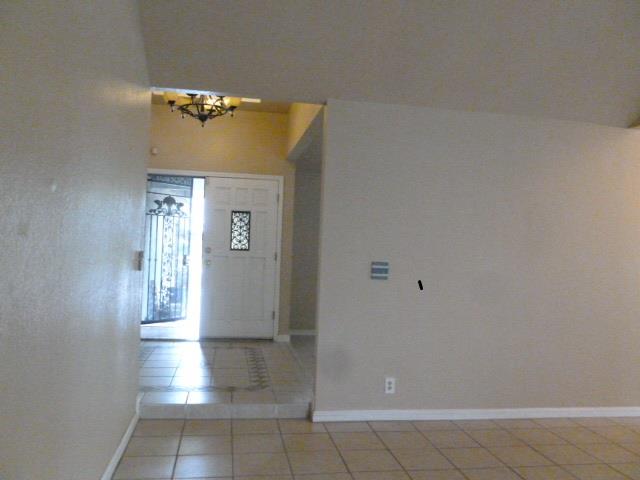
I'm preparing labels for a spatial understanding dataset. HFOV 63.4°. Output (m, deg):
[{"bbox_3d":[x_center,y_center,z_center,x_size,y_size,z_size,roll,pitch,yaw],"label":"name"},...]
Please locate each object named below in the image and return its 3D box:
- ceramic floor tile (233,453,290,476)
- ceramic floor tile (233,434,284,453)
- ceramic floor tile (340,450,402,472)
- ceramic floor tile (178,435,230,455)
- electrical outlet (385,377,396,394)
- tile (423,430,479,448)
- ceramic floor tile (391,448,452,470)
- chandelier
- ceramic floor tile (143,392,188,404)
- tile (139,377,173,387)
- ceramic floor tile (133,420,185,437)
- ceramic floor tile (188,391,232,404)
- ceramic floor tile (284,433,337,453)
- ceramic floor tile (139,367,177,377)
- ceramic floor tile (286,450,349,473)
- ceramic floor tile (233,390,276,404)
[{"bbox_3d":[-0.346,1.318,3.034,0.326,0.010,0.326,2,-1,-10],"label":"ceramic floor tile"},{"bbox_3d":[-0.396,1.312,3.328,0.318,0.010,0.318,2,-1,-9],"label":"ceramic floor tile"},{"bbox_3d":[0.303,1.345,3.147,0.326,0.010,0.326,2,-1,-10],"label":"ceramic floor tile"},{"bbox_3d":[-0.728,1.311,3.302,0.326,0.010,0.326,2,-1,-10],"label":"ceramic floor tile"},{"bbox_3d":[0.528,1.092,3.870,0.073,0.116,0.012,2,-1,-9],"label":"electrical outlet"},{"bbox_3d":[0.886,1.362,3.538,0.318,0.010,0.318,2,-1,-9],"label":"tile"},{"bbox_3d":[0.628,1.359,3.203,0.326,0.010,0.326,2,-1,-10],"label":"ceramic floor tile"},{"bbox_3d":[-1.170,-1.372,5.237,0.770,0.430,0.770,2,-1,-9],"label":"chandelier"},{"bbox_3d":[-1.166,1.193,3.888,0.320,0.010,0.325,2,-1,-9],"label":"ceramic floor tile"},{"bbox_3d":[-1.425,1.199,4.380,0.326,0.010,0.326,2,-1,-10],"label":"tile"},{"bbox_3d":[-1.109,1.303,3.571,0.326,0.010,0.326,2,-1,-10],"label":"ceramic floor tile"},{"bbox_3d":[-0.837,1.205,3.933,0.320,0.010,0.325,2,-1,-9],"label":"ceramic floor tile"},{"bbox_3d":[-0.078,1.337,3.414,0.326,0.010,0.326,2,-1,-10],"label":"ceramic floor tile"},{"bbox_3d":[-1.482,1.205,4.704,0.326,0.010,0.326,2,-1,-10],"label":"ceramic floor tile"},{"bbox_3d":[-0.022,1.318,3.060,0.318,0.010,0.318,2,-1,-9],"label":"ceramic floor tile"},{"bbox_3d":[-0.512,1.223,4.012,0.326,0.010,0.326,2,-1,-10],"label":"ceramic floor tile"}]

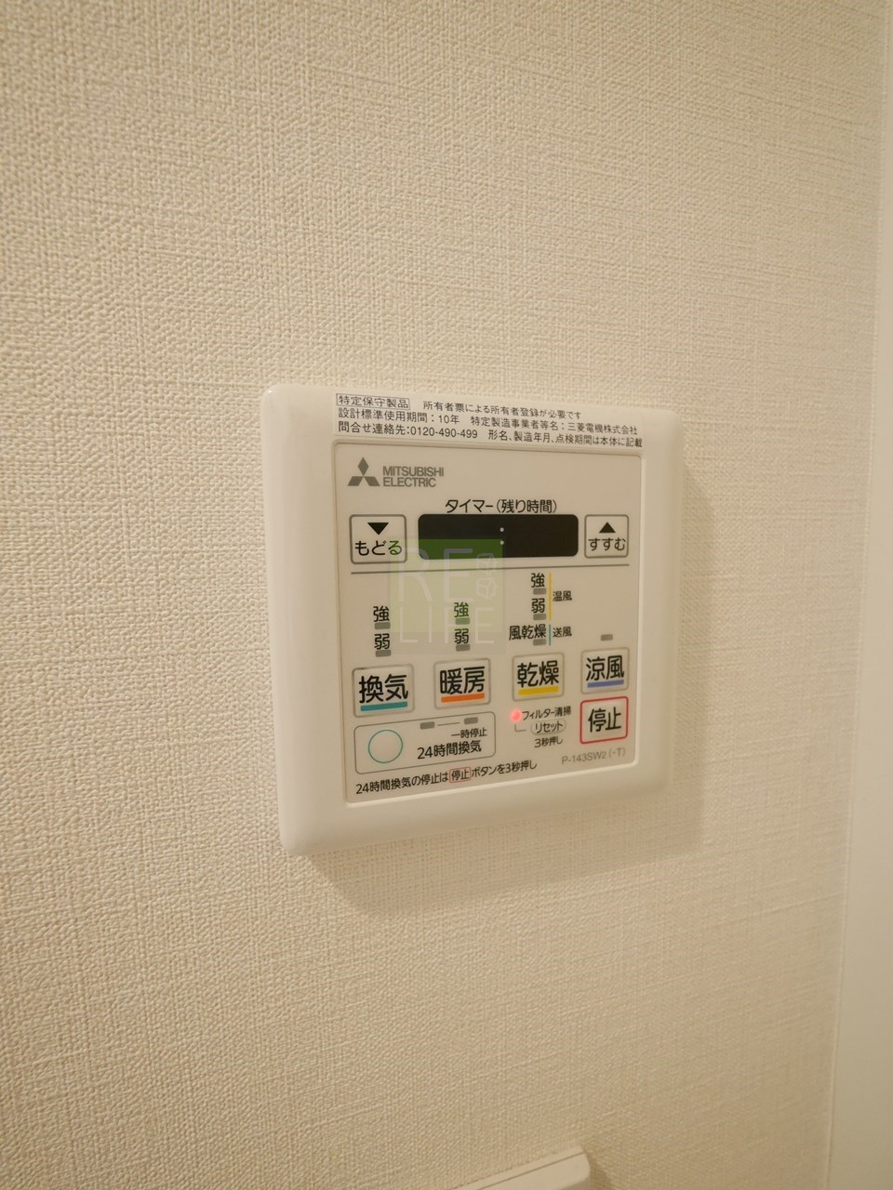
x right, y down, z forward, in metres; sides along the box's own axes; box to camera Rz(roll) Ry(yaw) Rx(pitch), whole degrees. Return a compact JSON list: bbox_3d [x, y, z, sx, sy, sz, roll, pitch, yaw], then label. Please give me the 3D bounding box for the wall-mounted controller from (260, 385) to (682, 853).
[{"bbox_3d":[0.013,0.006,0.135,0.117,0.120,0.015,-2,5,-14],"label":"wall-mounted controller"}]

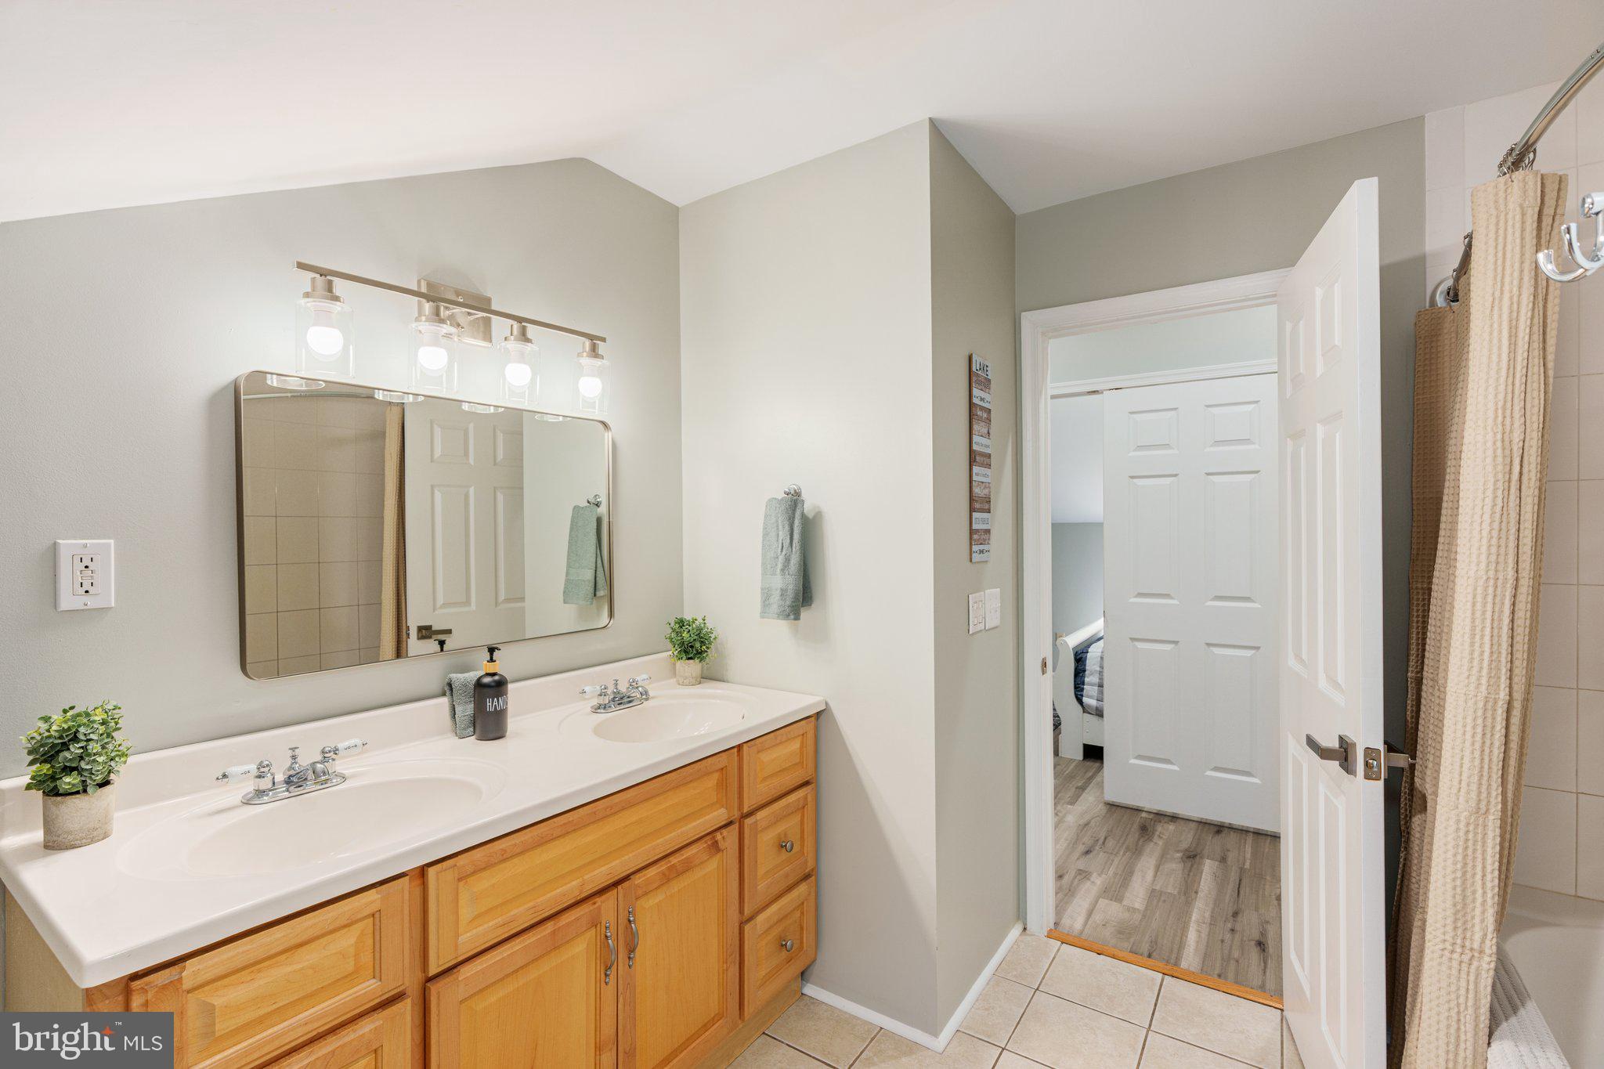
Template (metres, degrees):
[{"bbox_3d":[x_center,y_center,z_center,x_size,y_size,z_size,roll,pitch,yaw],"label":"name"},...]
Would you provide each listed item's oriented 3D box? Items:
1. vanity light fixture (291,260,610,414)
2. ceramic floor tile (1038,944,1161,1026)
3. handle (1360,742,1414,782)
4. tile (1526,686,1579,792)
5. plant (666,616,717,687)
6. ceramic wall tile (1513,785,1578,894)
[{"bbox_3d":[-0.804,-0.469,1.733,0.160,0.277,0.755,0,1,38],"label":"vanity light fixture"},{"bbox_3d":[0.913,1.366,2.167,0.300,0.010,0.290,0,0,34],"label":"ceramic floor tile"},{"bbox_3d":[1.171,0.450,1.443,0.093,0.067,0.157,0,0,23],"label":"handle"},{"bbox_3d":[1.791,0.501,1.781,0.199,0.250,0.009,0,0,34],"label":"tile"},{"bbox_3d":[-0.354,0.367,2.264,0.155,0.217,0.155,-1,0,0],"label":"plant"},{"bbox_3d":[1.794,0.752,1.782,0.199,0.250,0.009,0,0,34],"label":"ceramic wall tile"}]

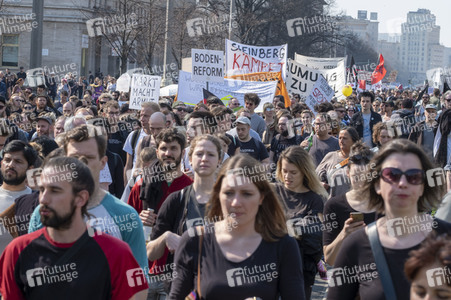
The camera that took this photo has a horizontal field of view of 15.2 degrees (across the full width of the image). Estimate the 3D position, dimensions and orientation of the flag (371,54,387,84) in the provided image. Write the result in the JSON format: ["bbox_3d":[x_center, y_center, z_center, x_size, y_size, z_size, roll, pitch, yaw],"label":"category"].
[{"bbox_3d":[5.251,-2.763,58.000,0.580,1.030,0.300,1,2,11],"label":"flag"}]

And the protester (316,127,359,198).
[{"bbox_3d":[1.089,0.557,16.233,0.520,1.560,0.380,2,3,22],"label":"protester"}]

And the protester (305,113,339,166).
[{"bbox_3d":[1.028,0.449,17.835,0.520,1.680,0.380,2,3,22],"label":"protester"}]

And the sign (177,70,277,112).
[{"bbox_3d":[0.039,-1.133,33.000,1.950,0.800,0.120,1,2,6],"label":"sign"}]

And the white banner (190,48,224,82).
[{"bbox_3d":[-0.249,-1.219,24.500,0.470,0.460,0.020,2,1,1],"label":"white banner"}]

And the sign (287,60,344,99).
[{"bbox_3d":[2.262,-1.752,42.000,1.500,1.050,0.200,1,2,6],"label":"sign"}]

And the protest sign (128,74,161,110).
[{"bbox_3d":[-1.167,-0.826,24.500,0.420,0.530,0.040,1,2,6],"label":"protest sign"}]

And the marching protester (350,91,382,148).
[{"bbox_3d":[1.887,0.117,22.838,0.500,1.800,0.340,1,2,6],"label":"marching protester"}]

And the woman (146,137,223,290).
[{"bbox_3d":[-0.146,0.759,8.935,0.540,1.680,0.400,1,2,3],"label":"woman"}]

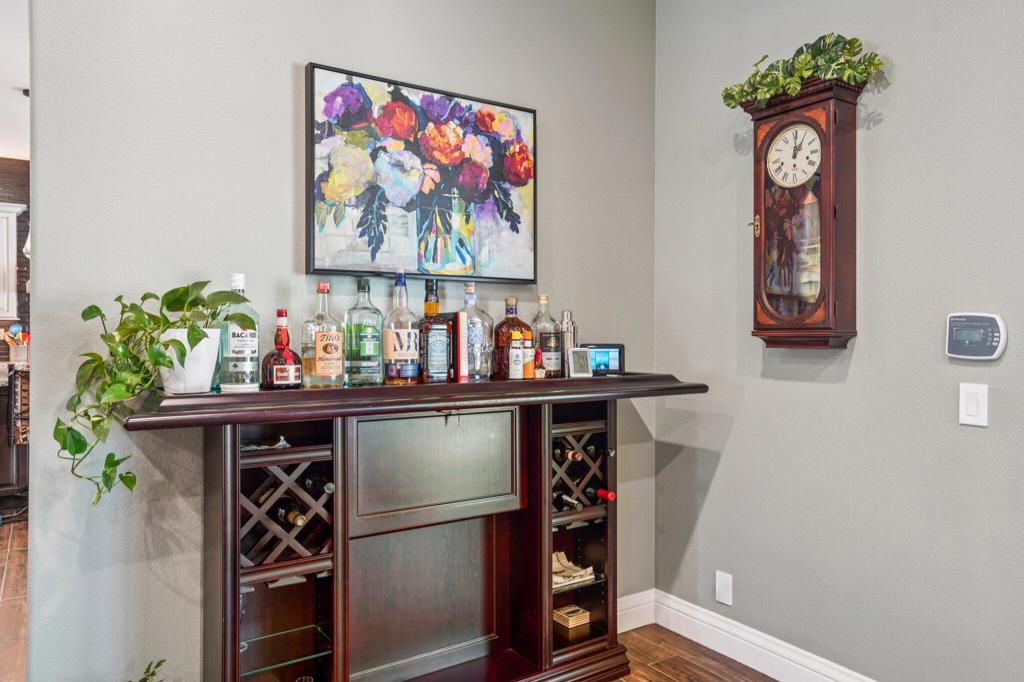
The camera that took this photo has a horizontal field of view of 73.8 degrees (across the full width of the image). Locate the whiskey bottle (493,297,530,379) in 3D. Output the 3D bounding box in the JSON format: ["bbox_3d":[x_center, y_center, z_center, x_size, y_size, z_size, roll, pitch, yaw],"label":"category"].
[{"bbox_3d":[0.002,-0.013,2.286,0.123,0.278,0.106,0,0,-34],"label":"whiskey bottle"}]

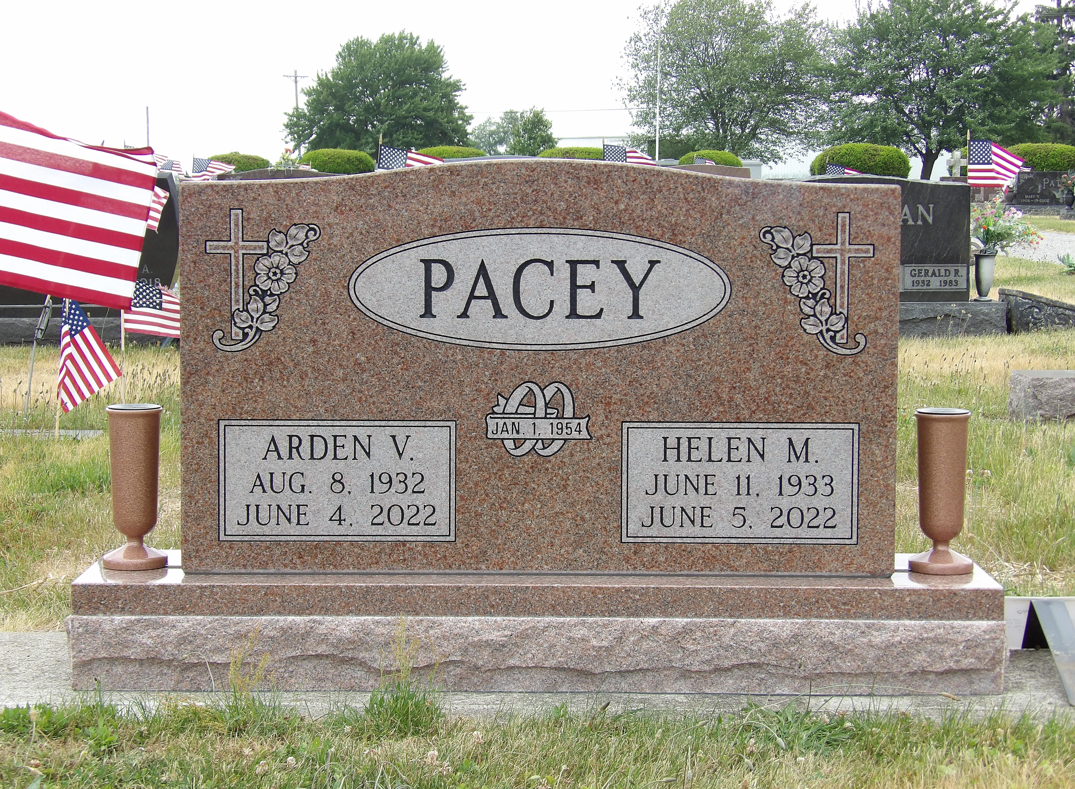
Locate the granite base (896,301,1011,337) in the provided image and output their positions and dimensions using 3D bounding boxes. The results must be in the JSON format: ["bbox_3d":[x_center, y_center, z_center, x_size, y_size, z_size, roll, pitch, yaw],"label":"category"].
[{"bbox_3d":[1.545,-0.363,10.858,1.410,0.185,0.350,0,6,-2],"label":"granite base"}]

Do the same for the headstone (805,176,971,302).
[{"bbox_3d":[1.529,-0.759,10.722,1.067,0.613,0.200,0,5,0],"label":"headstone"}]

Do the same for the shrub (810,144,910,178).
[{"bbox_3d":[5.183,-3.489,36.050,1.623,1.100,1.623,0,5,0],"label":"shrub"}]

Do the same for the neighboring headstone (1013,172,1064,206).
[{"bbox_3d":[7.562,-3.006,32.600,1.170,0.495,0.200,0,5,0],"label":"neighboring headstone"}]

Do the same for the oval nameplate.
[{"bbox_3d":[0.004,-0.157,3.338,0.570,0.183,0.012,0,5,0],"label":"oval nameplate"}]

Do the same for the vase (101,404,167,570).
[{"bbox_3d":[-0.627,0.143,3.478,0.102,0.248,0.102,0,5,0],"label":"vase"}]

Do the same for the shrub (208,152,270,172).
[{"bbox_3d":[-6.019,-4.354,45.048,1.352,1.050,1.352,0,5,0],"label":"shrub"}]

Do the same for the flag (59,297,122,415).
[{"bbox_3d":[-1.343,-0.127,6.700,0.190,0.365,0.100,0,5,0],"label":"flag"}]

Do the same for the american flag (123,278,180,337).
[{"bbox_3d":[-1.255,-0.291,7.550,0.289,0.221,0.060,0,5,0],"label":"american flag"}]

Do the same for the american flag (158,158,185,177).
[{"bbox_3d":[-4.094,-2.540,25.000,0.290,0.210,0.100,0,5,0],"label":"american flag"}]

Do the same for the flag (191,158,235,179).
[{"bbox_3d":[-3.220,-2.199,22.300,0.452,0.318,0.090,0,5,0],"label":"flag"}]

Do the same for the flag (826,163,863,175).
[{"bbox_3d":[2.988,-2.047,21.500,0.428,0.355,0.080,0,5,0],"label":"flag"}]

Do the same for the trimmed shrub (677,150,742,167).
[{"bbox_3d":[2.984,-3.710,38.546,1.142,1.000,1.142,0,5,0],"label":"trimmed shrub"}]

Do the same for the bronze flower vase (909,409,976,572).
[{"bbox_3d":[0.624,0.148,3.441,0.101,0.245,0.101,0,5,0],"label":"bronze flower vase"}]

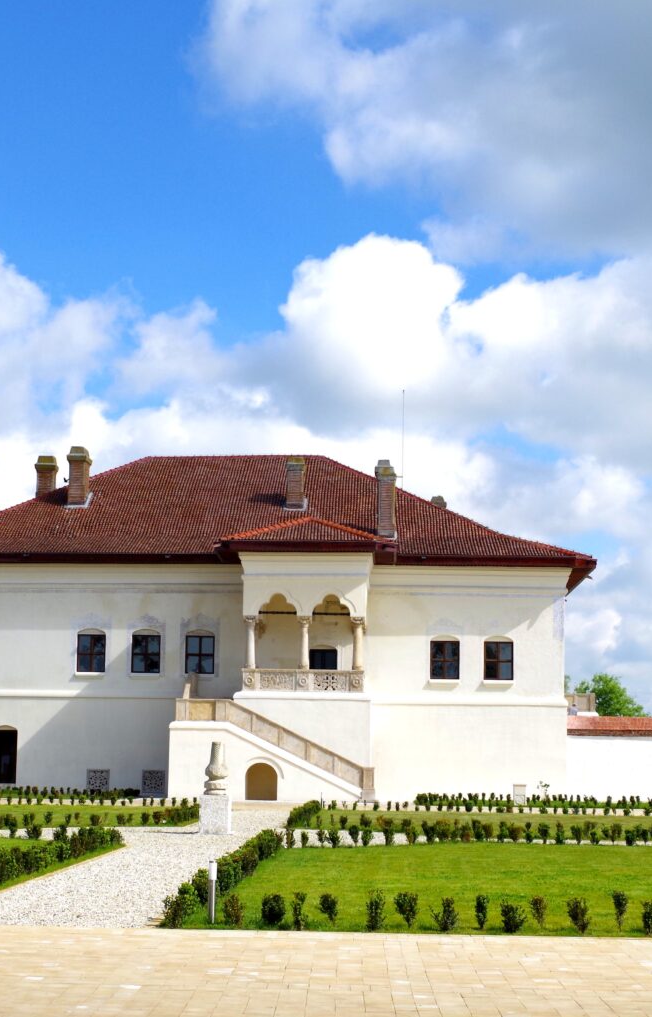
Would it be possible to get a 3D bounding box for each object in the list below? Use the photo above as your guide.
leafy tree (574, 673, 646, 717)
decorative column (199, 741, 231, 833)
[{"bbox_3d":[18.881,14.961,111.062,6.200,7.900,6.200,0,-9,5],"label":"leafy tree"},{"bbox_3d":[-2.508,6.306,37.775,0.680,2.160,0.680,0,-9,4],"label":"decorative column"}]

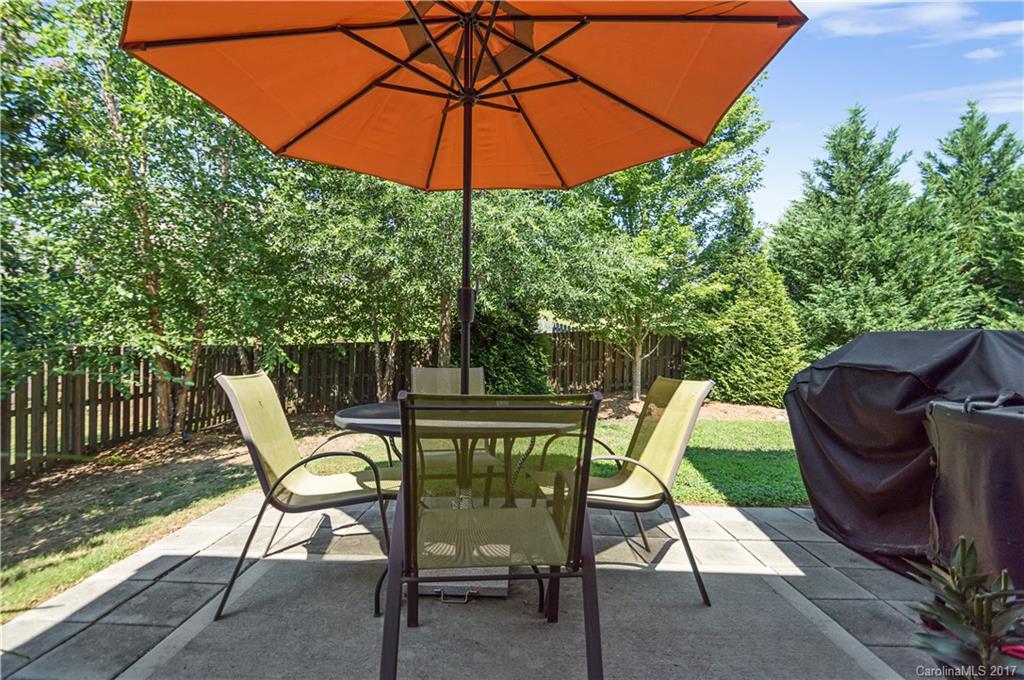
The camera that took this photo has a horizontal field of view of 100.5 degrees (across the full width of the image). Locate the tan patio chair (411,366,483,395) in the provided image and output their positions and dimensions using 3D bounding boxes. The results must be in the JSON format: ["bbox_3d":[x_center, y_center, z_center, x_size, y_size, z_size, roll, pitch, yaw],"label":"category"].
[{"bbox_3d":[-0.351,0.652,2.564,0.570,0.945,0.720,1,-2,-14],"label":"tan patio chair"}]

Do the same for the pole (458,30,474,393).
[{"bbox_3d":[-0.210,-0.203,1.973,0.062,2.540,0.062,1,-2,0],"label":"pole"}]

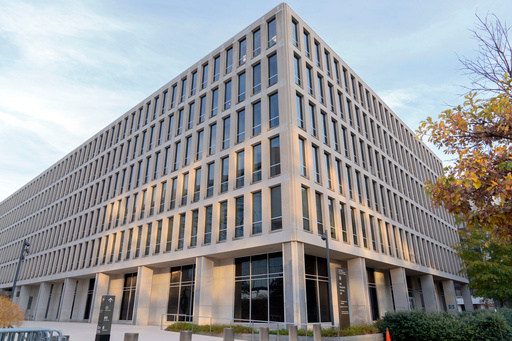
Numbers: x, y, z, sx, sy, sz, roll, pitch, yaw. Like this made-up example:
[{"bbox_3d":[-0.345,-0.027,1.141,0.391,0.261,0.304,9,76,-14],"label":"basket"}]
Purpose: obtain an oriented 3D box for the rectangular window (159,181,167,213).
[{"bbox_3d":[-8.888,2.595,32.652,1.040,2.970,0.180,-19,-29,38],"label":"rectangular window"}]

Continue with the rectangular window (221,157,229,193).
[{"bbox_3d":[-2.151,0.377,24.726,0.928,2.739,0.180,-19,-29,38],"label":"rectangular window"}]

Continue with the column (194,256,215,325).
[{"bbox_3d":[-3.557,8.271,23.326,0.666,4.480,1.085,-19,-29,38],"label":"column"}]

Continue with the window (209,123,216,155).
[{"bbox_3d":[-3.891,-2.803,30.882,1.056,3.025,0.197,-19,-30,38],"label":"window"}]

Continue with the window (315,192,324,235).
[{"bbox_3d":[4.457,3.077,24.269,0.200,3.000,1.020,-19,-30,38],"label":"window"}]

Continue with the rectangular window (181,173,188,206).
[{"bbox_3d":[-6.541,1.772,31.550,1.056,3.025,0.197,-19,-30,38],"label":"rectangular window"}]

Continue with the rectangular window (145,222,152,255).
[{"bbox_3d":[-9.446,6.113,30.314,0.972,2.705,0.178,-19,-29,38],"label":"rectangular window"}]

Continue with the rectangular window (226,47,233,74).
[{"bbox_3d":[-2.250,-9.197,28.760,0.920,2.856,0.150,-19,-30,38],"label":"rectangular window"}]

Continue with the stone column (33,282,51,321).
[{"bbox_3d":[-27.429,16.809,43.950,0.713,4.585,1.102,-19,-29,38],"label":"stone column"}]

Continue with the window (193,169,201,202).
[{"bbox_3d":[-5.040,1.254,29.464,1.040,2.970,0.180,-19,-29,38],"label":"window"}]

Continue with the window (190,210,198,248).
[{"bbox_3d":[-5.033,4.760,27.999,1.040,2.970,0.180,-19,-29,38],"label":"window"}]

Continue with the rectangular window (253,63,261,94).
[{"bbox_3d":[0.074,-6.828,25.490,0.920,2.856,0.150,-19,-30,38],"label":"rectangular window"}]

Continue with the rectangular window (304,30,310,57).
[{"bbox_3d":[4.449,-11.125,30.248,0.200,3.000,1.020,-19,-30,38],"label":"rectangular window"}]

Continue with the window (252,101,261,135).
[{"bbox_3d":[0.162,-3.817,25.056,0.972,2.705,0.178,-19,-29,38],"label":"window"}]

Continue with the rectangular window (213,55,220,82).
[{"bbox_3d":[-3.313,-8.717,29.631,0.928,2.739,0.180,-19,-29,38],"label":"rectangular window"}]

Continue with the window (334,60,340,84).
[{"bbox_3d":[7.926,-9.646,33.768,0.200,3.000,1.020,-19,-30,38],"label":"window"}]

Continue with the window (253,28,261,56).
[{"bbox_3d":[0.168,-11.220,30.017,1.020,3.000,0.200,-19,-30,38],"label":"window"}]

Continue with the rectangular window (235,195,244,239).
[{"bbox_3d":[-1.216,3.527,25.599,1.056,3.025,0.197,-19,-30,38],"label":"rectangular window"}]

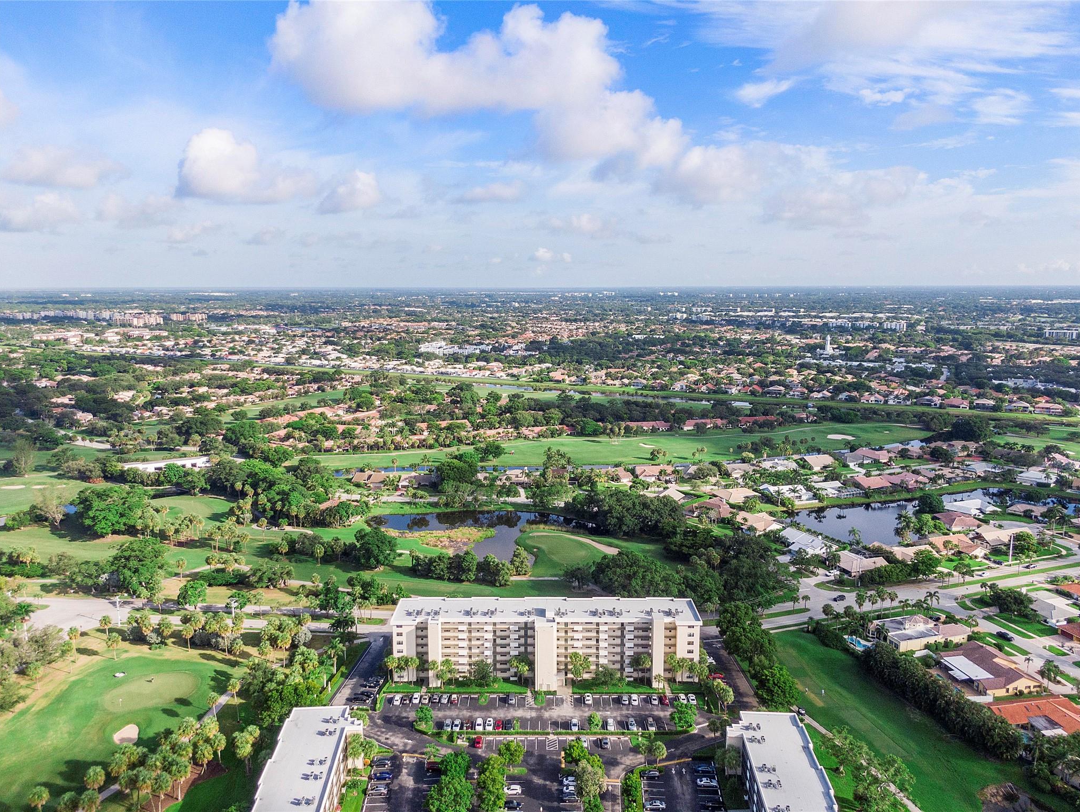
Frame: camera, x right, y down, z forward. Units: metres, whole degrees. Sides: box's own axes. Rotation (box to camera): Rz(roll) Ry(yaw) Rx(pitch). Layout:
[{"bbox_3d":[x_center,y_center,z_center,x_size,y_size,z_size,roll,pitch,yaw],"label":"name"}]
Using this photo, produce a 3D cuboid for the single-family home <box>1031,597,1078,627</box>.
[{"bbox_3d":[186.840,73.690,275.600,18.500,4.500,20.500,-2,10,-14],"label":"single-family home"}]

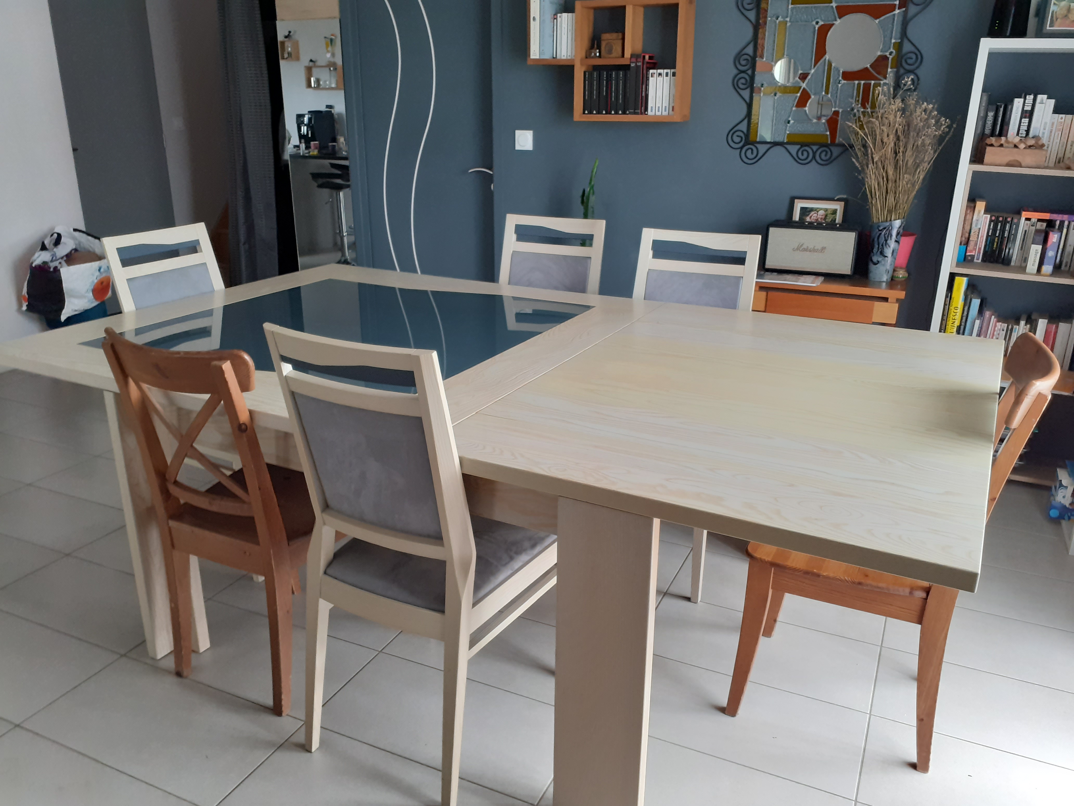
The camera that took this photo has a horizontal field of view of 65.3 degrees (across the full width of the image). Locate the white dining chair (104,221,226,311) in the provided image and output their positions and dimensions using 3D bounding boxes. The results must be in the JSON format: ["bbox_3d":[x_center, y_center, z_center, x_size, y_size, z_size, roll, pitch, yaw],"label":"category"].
[{"bbox_3d":[-0.998,-0.037,2.721,0.580,0.985,0.455,9,21,24],"label":"white dining chair"}]

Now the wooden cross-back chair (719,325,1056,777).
[{"bbox_3d":[0.764,0.292,1.901,0.535,0.908,0.435,9,21,24],"label":"wooden cross-back chair"}]

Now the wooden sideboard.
[{"bbox_3d":[1.186,-0.170,3.524,0.600,0.733,0.435,9,21,24],"label":"wooden sideboard"}]

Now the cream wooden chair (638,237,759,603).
[{"bbox_3d":[0.404,0.009,2.623,0.445,0.995,0.570,9,21,23],"label":"cream wooden chair"}]

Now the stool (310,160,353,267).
[{"bbox_3d":[-1.762,-1.669,7.618,0.480,0.870,0.450,3,19,9],"label":"stool"}]

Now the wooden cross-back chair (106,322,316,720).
[{"bbox_3d":[-0.642,0.234,2.087,0.430,0.910,0.520,10,21,25],"label":"wooden cross-back chair"}]

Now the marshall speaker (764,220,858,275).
[{"bbox_3d":[1.146,-0.647,3.474,0.350,0.195,0.185,8,21,22],"label":"marshall speaker"}]

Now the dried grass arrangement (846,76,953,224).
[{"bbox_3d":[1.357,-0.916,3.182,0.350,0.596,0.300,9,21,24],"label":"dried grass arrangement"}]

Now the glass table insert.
[{"bbox_3d":[-0.524,-0.237,2.494,1.050,0.010,1.020,9,21,23],"label":"glass table insert"}]

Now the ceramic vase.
[{"bbox_3d":[1.362,-0.599,3.287,0.124,0.232,0.120,9,21,24],"label":"ceramic vase"}]

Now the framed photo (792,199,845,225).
[{"bbox_3d":[1.188,-0.728,3.577,0.230,0.283,0.035,9,21,24],"label":"framed photo"}]

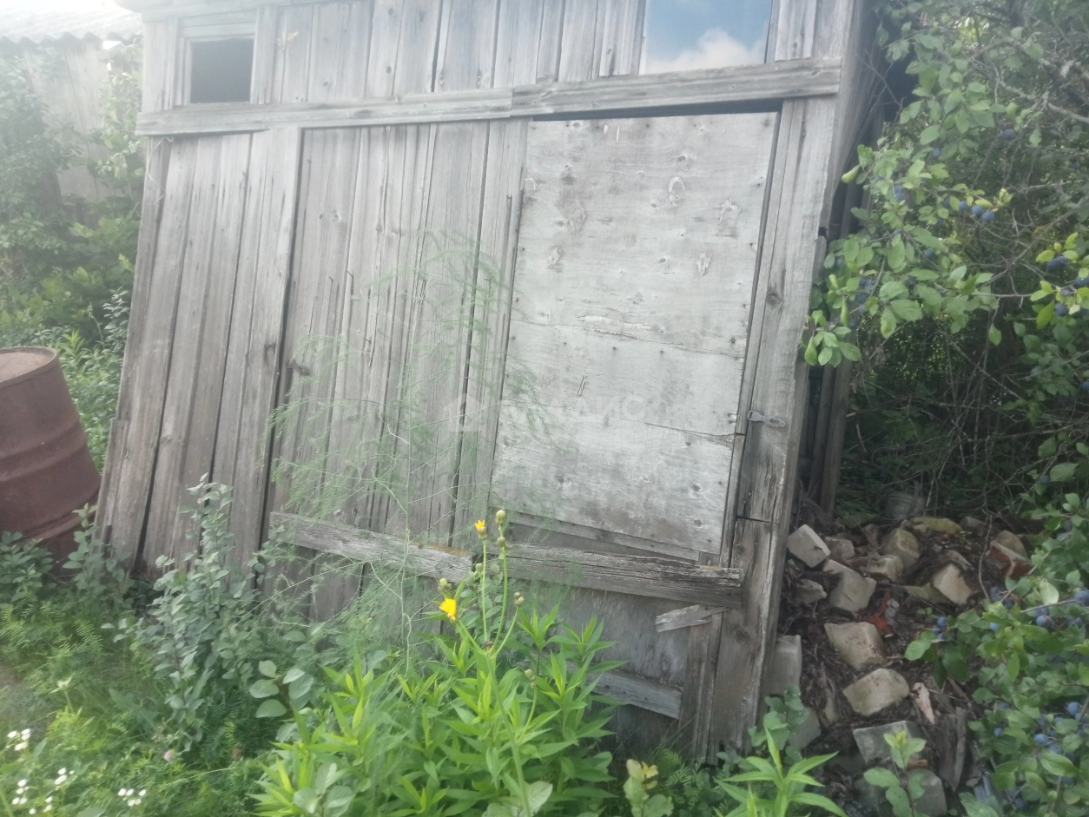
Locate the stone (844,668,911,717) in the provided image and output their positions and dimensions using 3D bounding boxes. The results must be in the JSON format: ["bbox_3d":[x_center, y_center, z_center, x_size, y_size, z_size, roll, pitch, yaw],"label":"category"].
[{"bbox_3d":[0.942,0.804,2.500,0.150,0.075,0.118,-6,13,-24],"label":"stone"}]

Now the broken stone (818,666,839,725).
[{"bbox_3d":[0.798,0.808,2.480,0.058,0.100,0.125,4,13,18],"label":"broken stone"}]

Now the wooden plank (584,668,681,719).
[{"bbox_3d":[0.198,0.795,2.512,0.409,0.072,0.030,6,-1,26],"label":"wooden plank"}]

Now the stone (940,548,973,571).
[{"bbox_3d":[1.499,0.549,3.200,0.087,0.055,0.070,0,12,0],"label":"stone"}]

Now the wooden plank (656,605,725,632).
[{"bbox_3d":[0.405,0.576,2.429,0.199,0.041,0.020,-18,-11,24],"label":"wooden plank"}]

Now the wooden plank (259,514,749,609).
[{"bbox_3d":[-0.223,0.425,2.484,1.580,0.125,0.035,2,5,30],"label":"wooden plank"}]

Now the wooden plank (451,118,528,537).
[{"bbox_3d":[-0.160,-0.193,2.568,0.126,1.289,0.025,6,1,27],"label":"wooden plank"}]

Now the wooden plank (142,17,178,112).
[{"bbox_3d":[-1.552,-1.383,3.563,0.150,0.381,0.025,-2,-4,26],"label":"wooden plank"}]

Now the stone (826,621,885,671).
[{"bbox_3d":[0.931,0.714,2.650,0.136,0.089,0.150,0,12,0],"label":"stone"}]

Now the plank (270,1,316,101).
[{"bbox_3d":[-0.773,-1.086,2.693,0.159,0.300,0.022,9,9,29],"label":"plank"}]

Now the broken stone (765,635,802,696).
[{"bbox_3d":[0.682,0.749,2.550,0.120,0.150,0.100,-8,24,-15],"label":"broken stone"}]

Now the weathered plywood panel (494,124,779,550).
[{"bbox_3d":[0.210,-0.226,2.370,0.688,1.111,0.014,7,2,27],"label":"weathered plywood panel"}]

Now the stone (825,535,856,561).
[{"bbox_3d":[1.004,0.476,3.000,0.100,0.075,0.085,-6,23,-10],"label":"stone"}]

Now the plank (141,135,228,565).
[{"bbox_3d":[-1.278,-0.171,3.135,0.138,1.575,0.025,10,3,27],"label":"plank"}]

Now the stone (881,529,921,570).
[{"bbox_3d":[1.211,0.479,3.000,0.120,0.110,0.115,-18,28,-34],"label":"stone"}]

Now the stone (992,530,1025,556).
[{"bbox_3d":[1.554,0.454,2.950,0.100,0.075,0.065,6,18,17],"label":"stone"}]

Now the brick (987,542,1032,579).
[{"bbox_3d":[1.502,0.493,2.840,0.075,0.090,0.120,-14,22,-38],"label":"brick"}]

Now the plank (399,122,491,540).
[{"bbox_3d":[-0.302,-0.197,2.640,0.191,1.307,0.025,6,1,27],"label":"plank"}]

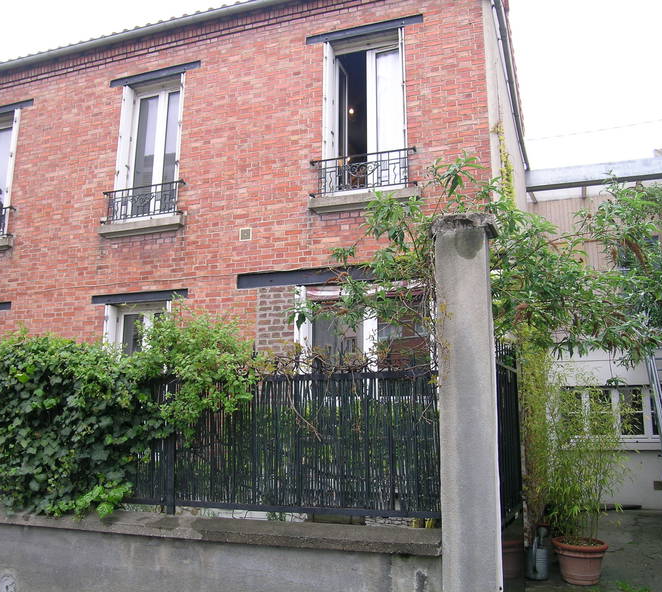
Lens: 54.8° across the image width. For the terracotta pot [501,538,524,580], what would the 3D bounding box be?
[{"bbox_3d":[1.503,2.325,5.776,0.470,0.340,0.470,-4,-12,21],"label":"terracotta pot"}]

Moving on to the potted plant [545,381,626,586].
[{"bbox_3d":[2.406,1.765,6.149,0.720,1.849,0.720,-4,-12,21],"label":"potted plant"}]

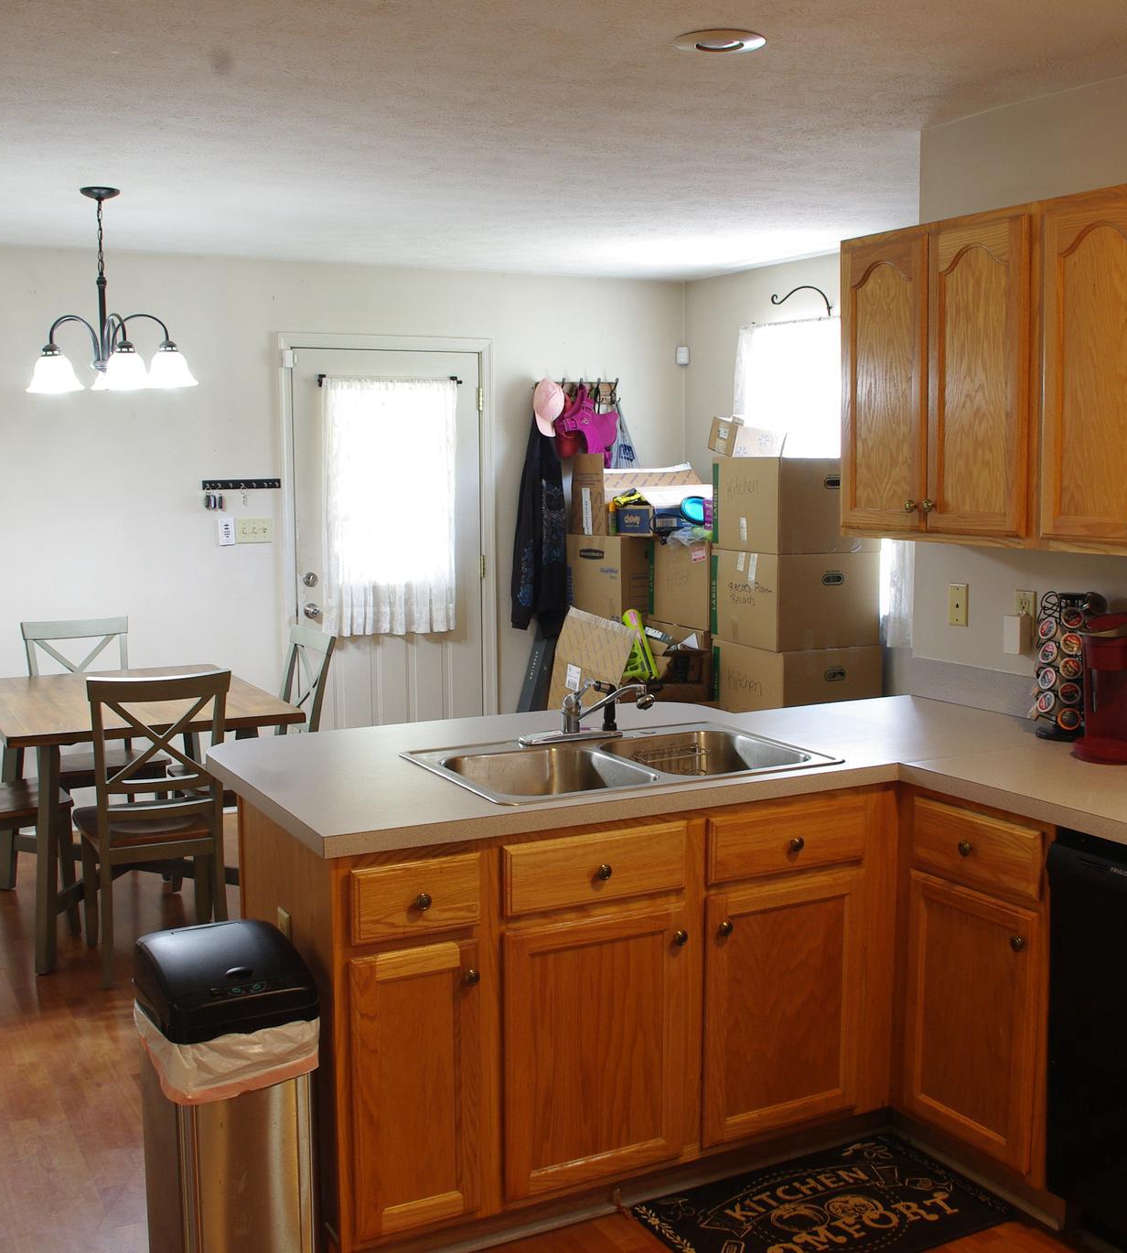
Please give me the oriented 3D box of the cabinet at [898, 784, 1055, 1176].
[{"bbox_3d":[1.123,0.744,3.134,0.600,0.826,0.450,-4,8,-27],"label":"cabinet"}]

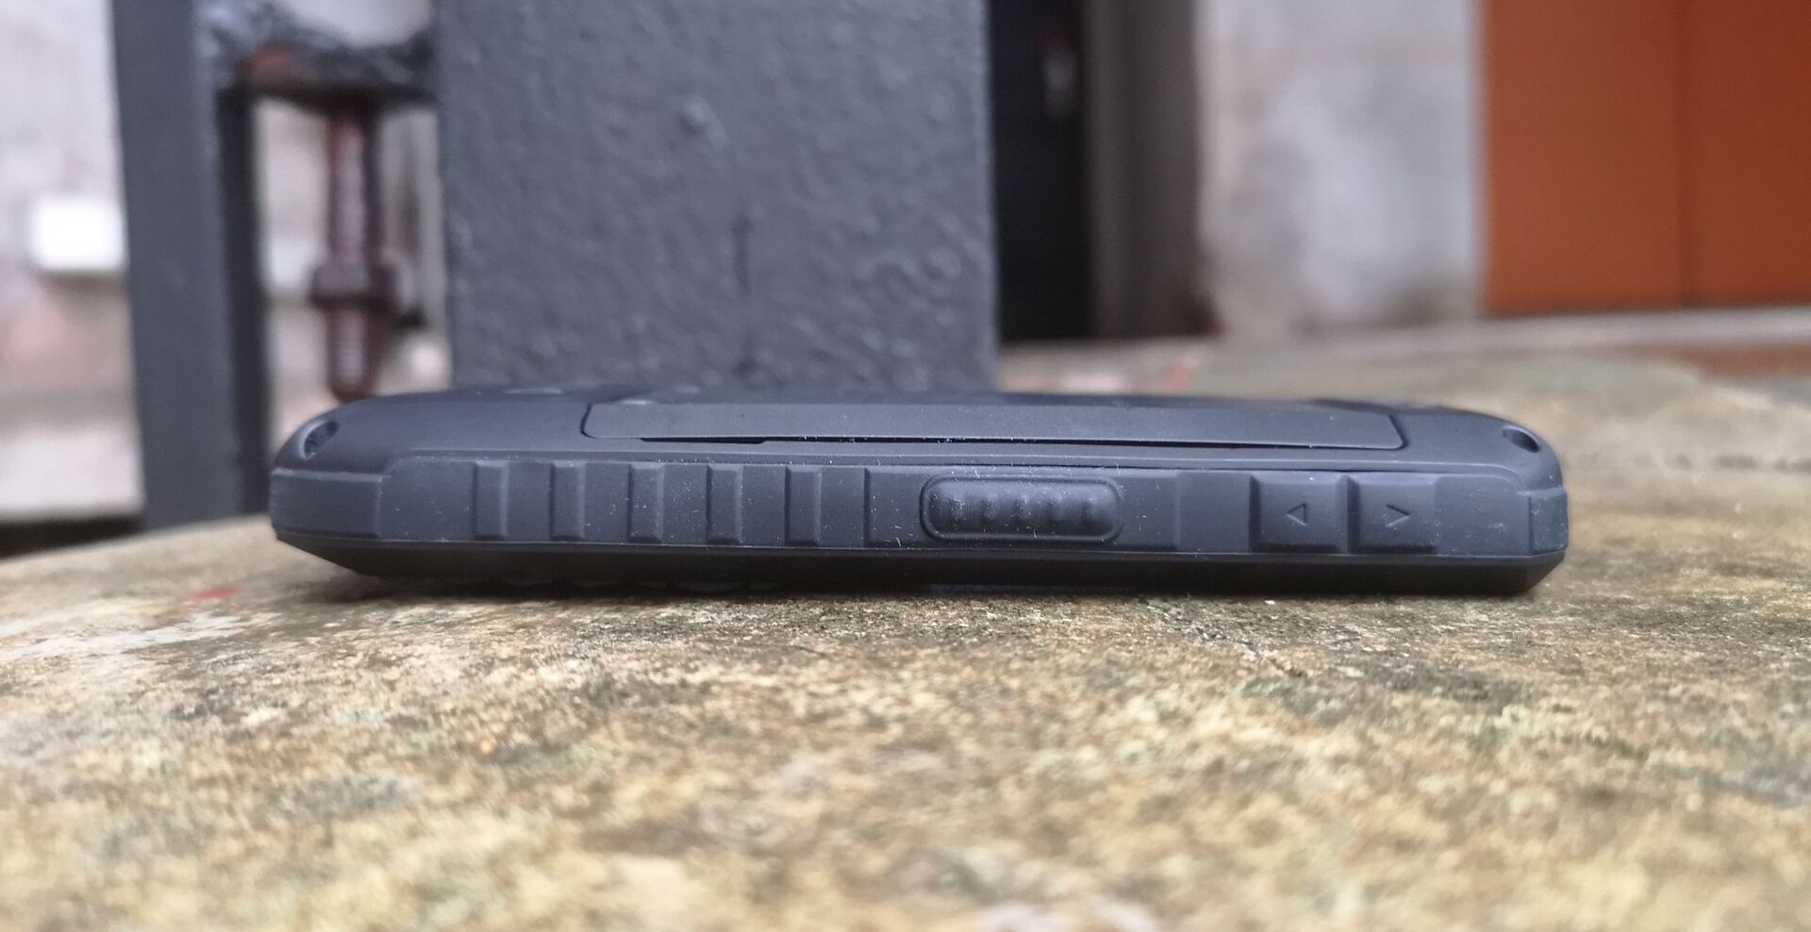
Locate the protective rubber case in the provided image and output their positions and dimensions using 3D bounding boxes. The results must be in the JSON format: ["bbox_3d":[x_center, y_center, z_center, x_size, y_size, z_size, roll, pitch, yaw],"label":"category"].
[{"bbox_3d":[0.002,0.001,0.174,0.139,0.019,0.061,1,3,3],"label":"protective rubber case"}]

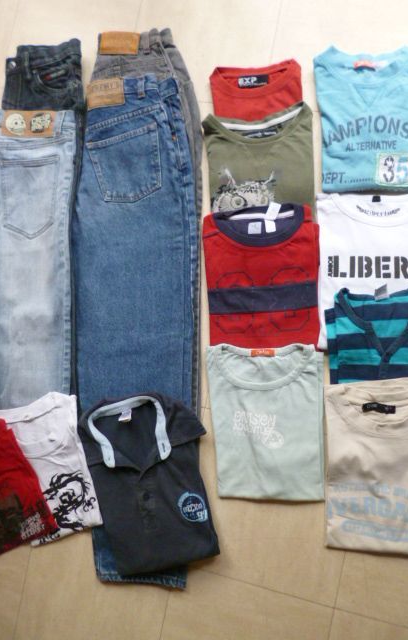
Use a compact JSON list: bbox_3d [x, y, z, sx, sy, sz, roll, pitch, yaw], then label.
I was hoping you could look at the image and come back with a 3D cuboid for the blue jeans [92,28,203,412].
[{"bbox_3d":[-0.119,-0.122,0.906,0.252,0.040,1.002,-2,85,11],"label":"blue jeans"}]

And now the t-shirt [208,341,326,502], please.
[{"bbox_3d":[0.118,0.186,0.832,0.215,0.030,0.287,-3,85,11],"label":"t-shirt"}]

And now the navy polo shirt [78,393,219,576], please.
[{"bbox_3d":[-0.094,0.293,0.827,0.235,0.035,0.320,-16,83,10],"label":"navy polo shirt"}]

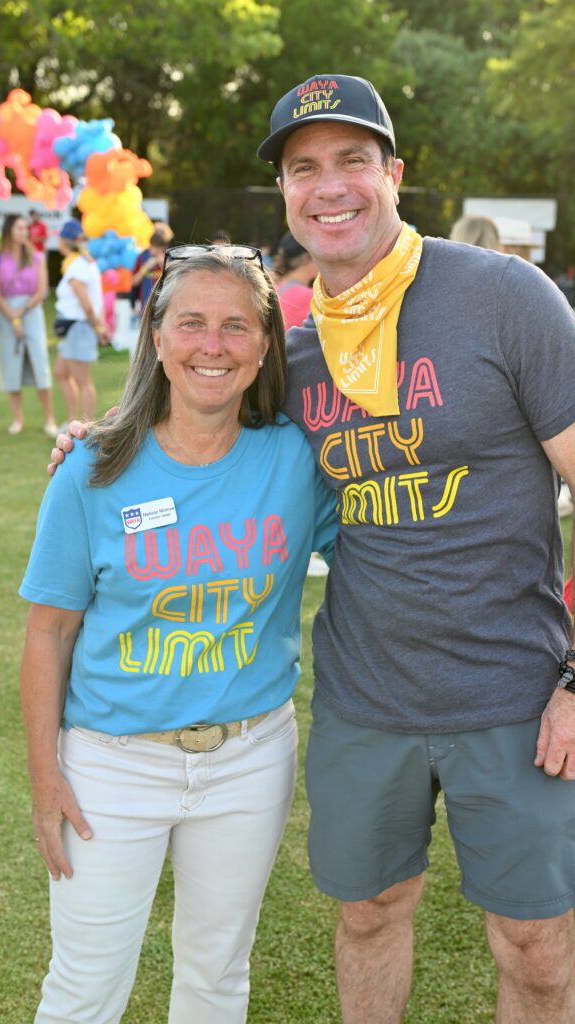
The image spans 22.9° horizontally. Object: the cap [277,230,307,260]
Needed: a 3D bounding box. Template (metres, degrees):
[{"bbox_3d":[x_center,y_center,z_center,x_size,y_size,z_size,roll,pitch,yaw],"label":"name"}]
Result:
[{"bbox_3d":[0.087,-1.378,7.300,0.260,0.140,0.175,-5,11,-1],"label":"cap"}]

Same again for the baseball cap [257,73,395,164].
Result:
[{"bbox_3d":[0.053,-0.541,1.950,0.178,0.127,0.265,-6,10,17],"label":"baseball cap"}]

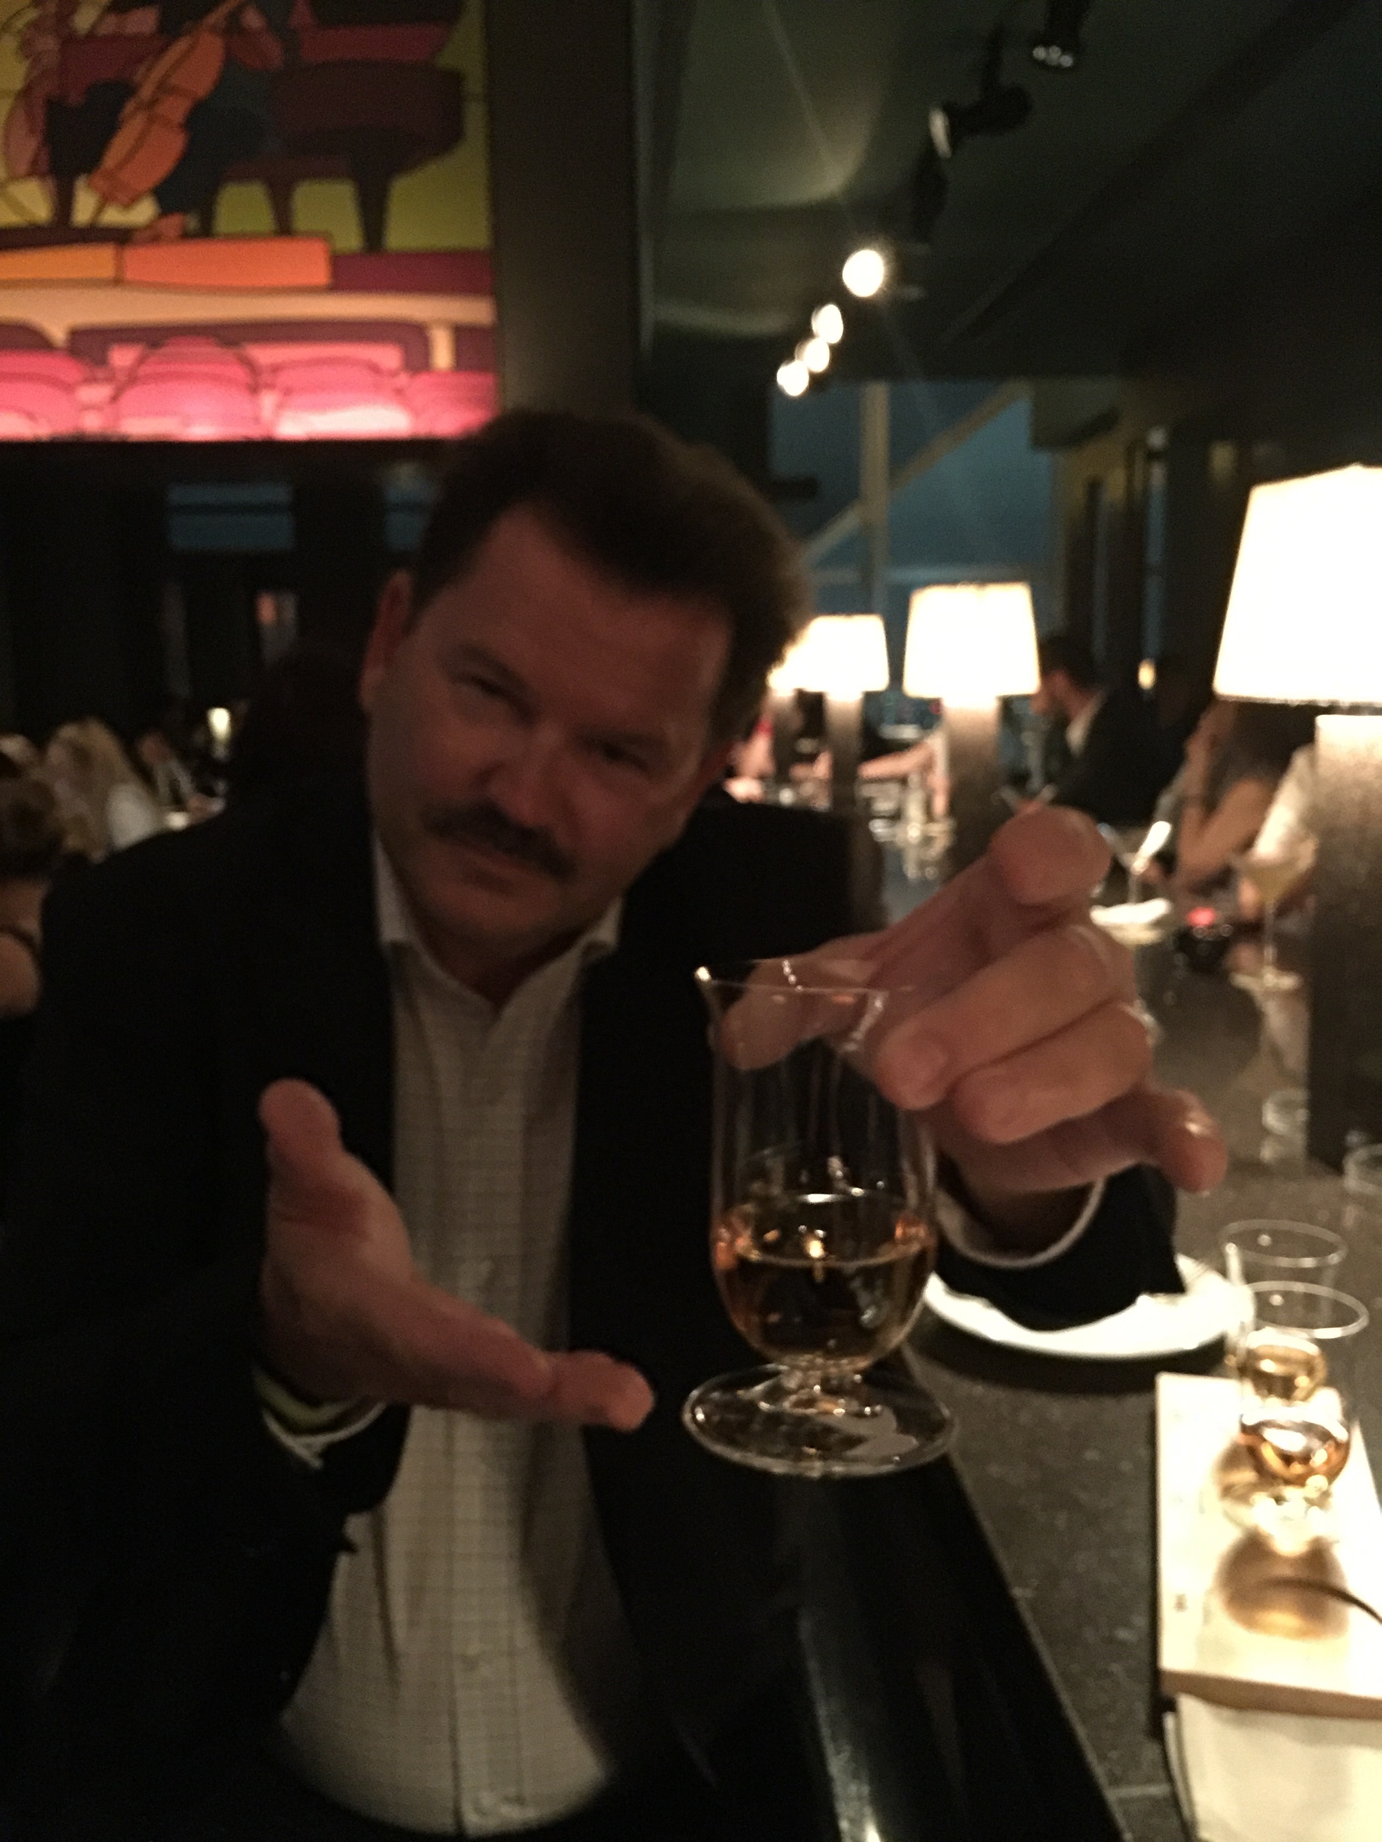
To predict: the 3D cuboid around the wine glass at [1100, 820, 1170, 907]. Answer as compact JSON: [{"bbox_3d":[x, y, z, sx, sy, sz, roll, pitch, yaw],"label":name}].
[{"bbox_3d":[0.736,-0.066,2.555,0.116,0.175,0.116,-1,9,0],"label":"wine glass"}]

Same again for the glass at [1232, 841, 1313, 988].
[{"bbox_3d":[0.797,-0.002,2.127,0.113,0.180,0.113,-1,9,0],"label":"glass"}]

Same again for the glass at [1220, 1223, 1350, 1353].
[{"bbox_3d":[0.323,0.231,0.845,0.067,0.113,0.067,-1,9,0],"label":"glass"}]

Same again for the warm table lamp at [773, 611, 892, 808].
[{"bbox_3d":[0.401,-0.499,3.994,0.210,0.595,0.210,-2,9,-3],"label":"warm table lamp"}]

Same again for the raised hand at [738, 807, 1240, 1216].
[{"bbox_3d":[0.075,0.022,0.390,0.115,0.108,0.130,2,10,19],"label":"raised hand"}]

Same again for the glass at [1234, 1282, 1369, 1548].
[{"bbox_3d":[0.311,0.251,0.790,0.067,0.113,0.067,-1,9,0],"label":"glass"}]

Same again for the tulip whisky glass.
[{"bbox_3d":[0.033,0.069,0.385,0.068,0.113,0.068,1,5,0],"label":"tulip whisky glass"}]

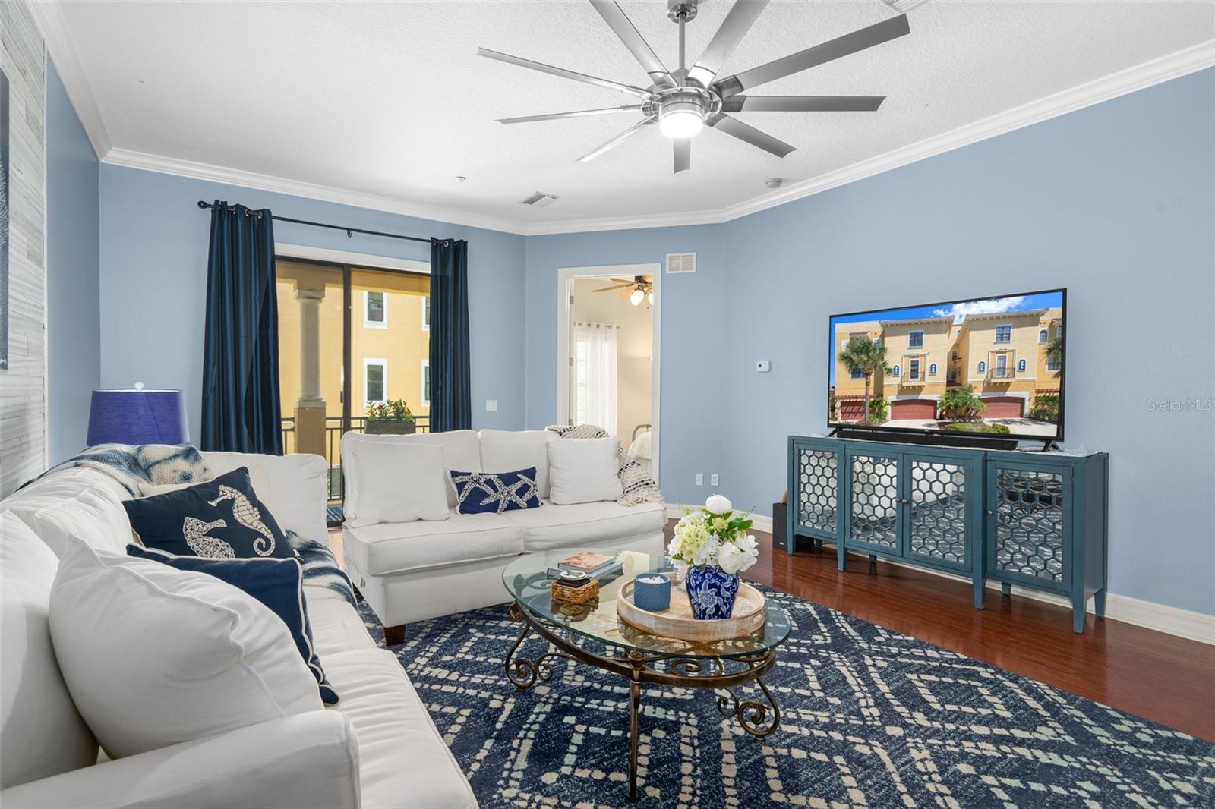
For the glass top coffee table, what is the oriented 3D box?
[{"bbox_3d":[0.094,0.967,2.276,0.916,0.502,1.337,-1,1,-35],"label":"glass top coffee table"}]

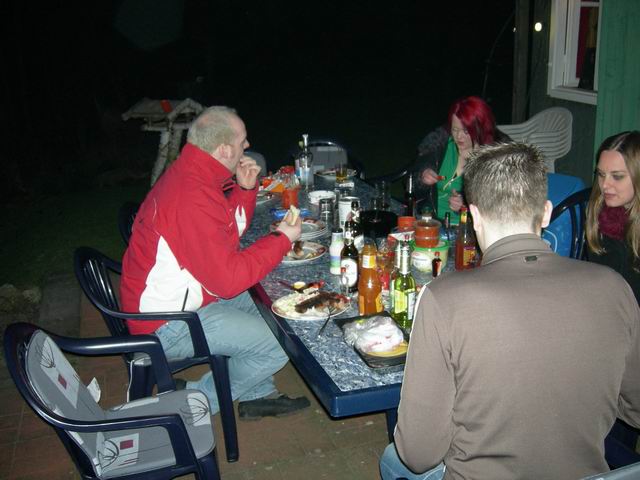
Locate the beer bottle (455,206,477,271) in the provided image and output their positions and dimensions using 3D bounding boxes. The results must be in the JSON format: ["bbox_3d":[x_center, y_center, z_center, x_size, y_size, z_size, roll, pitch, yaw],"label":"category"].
[{"bbox_3d":[0.511,-0.008,2.332,0.069,0.223,0.069,-3,18,1],"label":"beer bottle"}]

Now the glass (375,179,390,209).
[{"bbox_3d":[0.306,-0.215,3.215,0.060,0.123,0.060,-1,19,0],"label":"glass"}]

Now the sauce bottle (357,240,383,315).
[{"bbox_3d":[0.164,0.115,2.105,0.082,0.228,0.082,-1,19,0],"label":"sauce bottle"}]

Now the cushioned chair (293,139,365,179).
[{"bbox_3d":[0.076,-0.215,4.368,0.570,0.830,0.580,-5,19,-11],"label":"cushioned chair"}]

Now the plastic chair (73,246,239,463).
[{"bbox_3d":[-0.628,0.389,2.626,0.550,0.840,0.570,-5,18,-6],"label":"plastic chair"}]

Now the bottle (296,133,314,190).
[{"bbox_3d":[-0.073,-0.420,3.558,0.079,0.300,0.079,-1,19,0],"label":"bottle"}]

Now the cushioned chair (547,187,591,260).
[{"bbox_3d":[1.011,0.210,2.913,0.570,0.840,0.570,-9,19,-18],"label":"cushioned chair"}]

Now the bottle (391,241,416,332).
[{"bbox_3d":[0.245,0.126,1.904,0.062,0.259,0.062,-3,18,1],"label":"bottle"}]

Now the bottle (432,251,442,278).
[{"bbox_3d":[0.402,0.081,2.286,0.033,0.092,0.033,-3,18,1],"label":"bottle"}]

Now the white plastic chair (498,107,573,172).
[{"bbox_3d":[1.492,-0.443,4.774,0.570,0.900,0.570,-5,19,-11],"label":"white plastic chair"}]

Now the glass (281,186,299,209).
[{"bbox_3d":[-0.147,-0.208,3.273,0.082,0.087,0.082,-1,19,0],"label":"glass"}]

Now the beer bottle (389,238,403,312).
[{"bbox_3d":[0.257,0.110,2.106,0.064,0.231,0.064,-1,19,0],"label":"beer bottle"}]

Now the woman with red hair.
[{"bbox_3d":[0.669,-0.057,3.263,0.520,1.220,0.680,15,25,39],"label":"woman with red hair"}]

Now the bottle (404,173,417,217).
[{"bbox_3d":[0.391,-0.175,2.856,0.053,0.229,0.053,-3,18,1],"label":"bottle"}]

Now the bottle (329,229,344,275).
[{"bbox_3d":[0.060,0.037,2.368,0.060,0.161,0.060,-3,18,1],"label":"bottle"}]

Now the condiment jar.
[{"bbox_3d":[0.380,-0.026,2.355,0.084,0.086,0.084,-3,18,1],"label":"condiment jar"}]

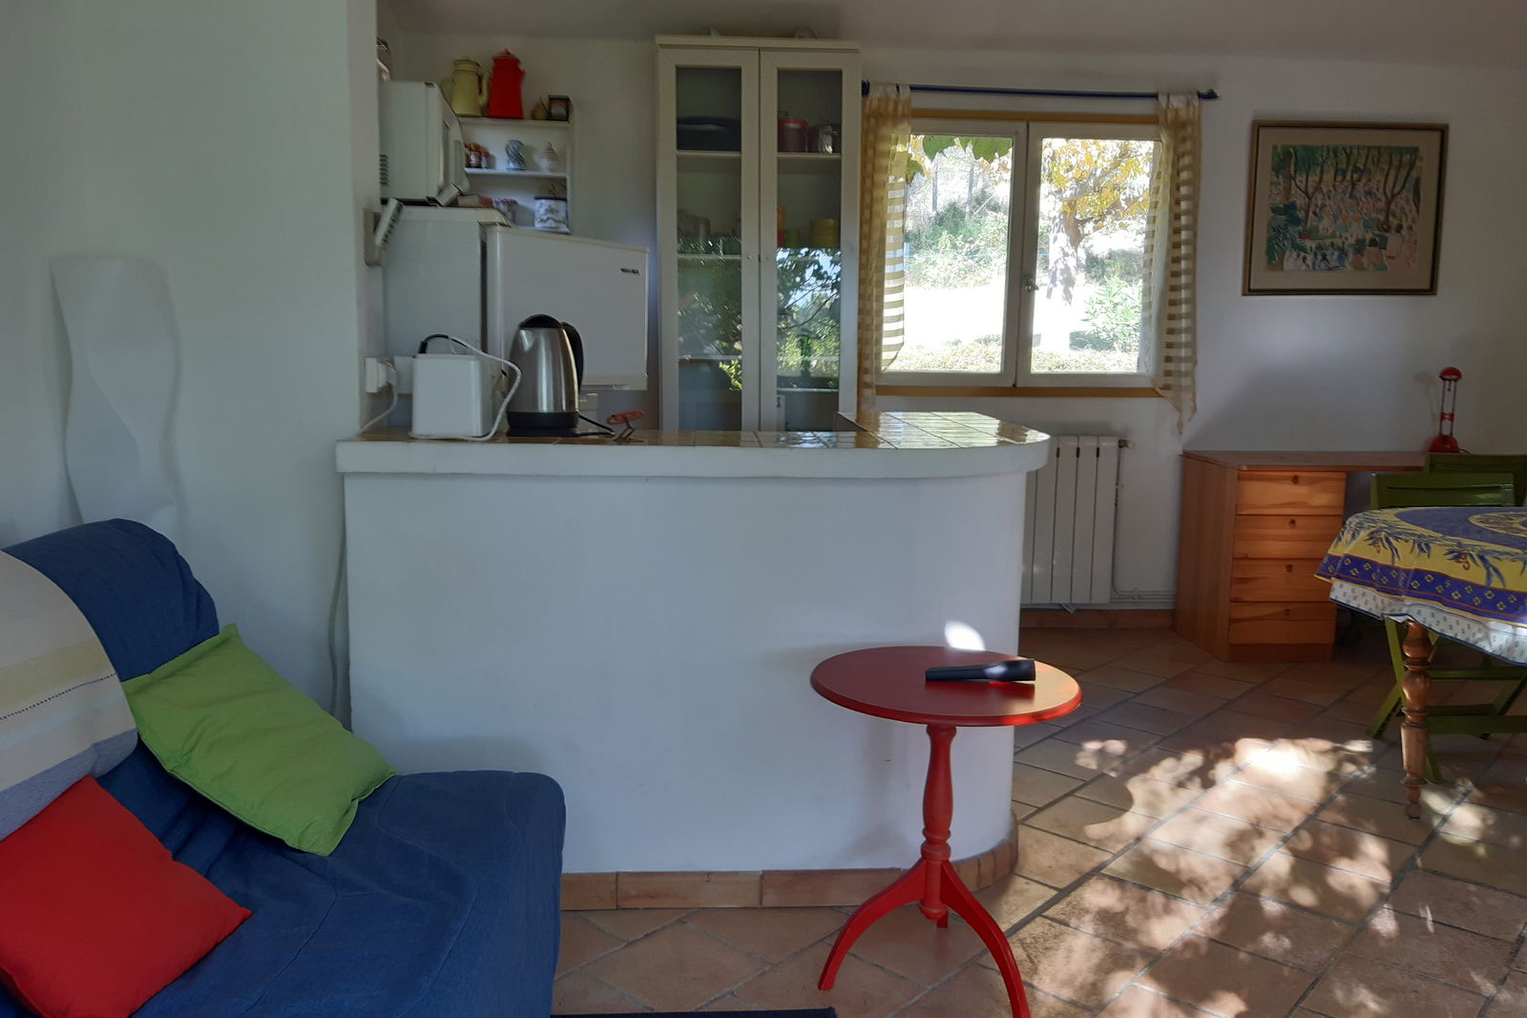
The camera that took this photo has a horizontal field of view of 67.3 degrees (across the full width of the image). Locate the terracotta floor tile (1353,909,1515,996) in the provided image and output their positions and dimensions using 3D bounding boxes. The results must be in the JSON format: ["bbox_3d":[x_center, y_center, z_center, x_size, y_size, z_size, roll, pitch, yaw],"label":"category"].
[{"bbox_3d":[1.328,0.883,2.287,0.248,0.015,0.248,7,10,41],"label":"terracotta floor tile"}]

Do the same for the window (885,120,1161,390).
[{"bbox_3d":[1.067,-1.038,4.731,1.149,1.076,0.070,0,7,-3],"label":"window"}]

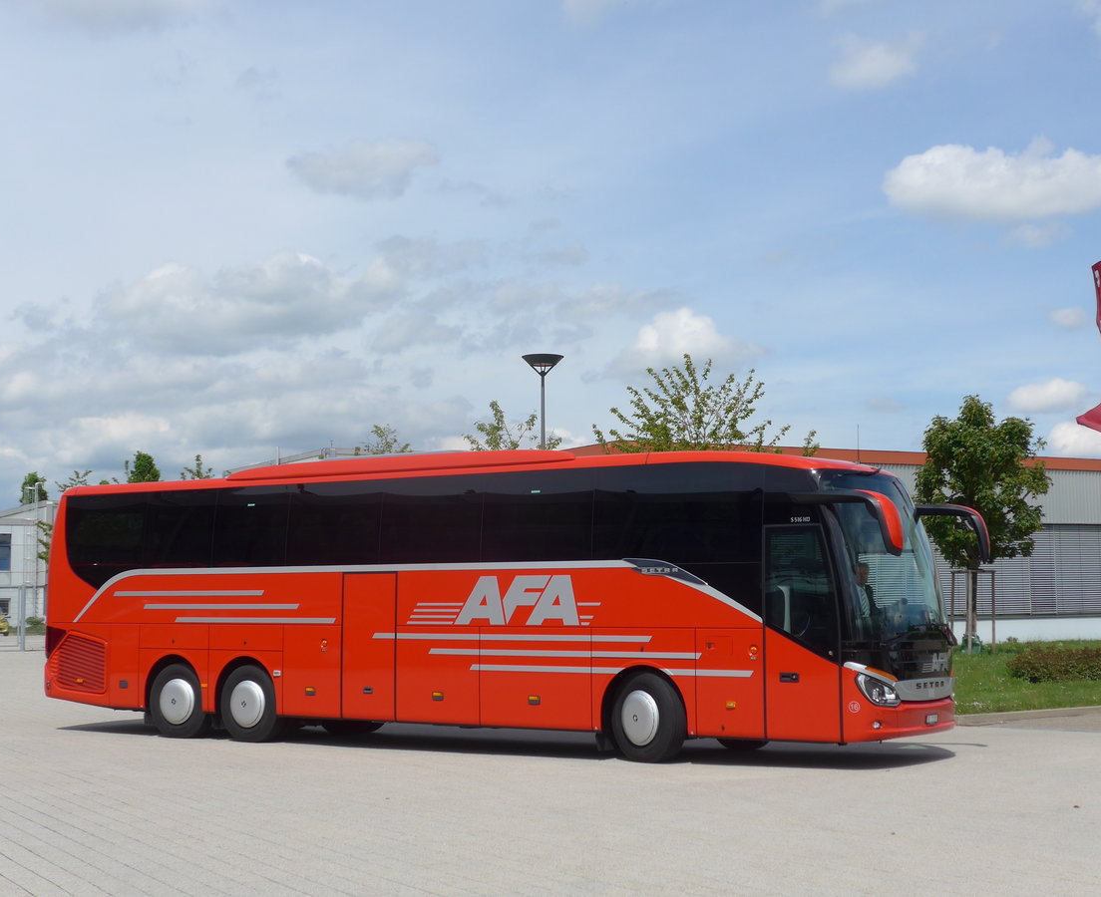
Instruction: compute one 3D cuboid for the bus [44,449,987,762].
[{"bbox_3d":[-1.219,1.984,22.242,13.350,3.750,2.650,-4,-6,33],"label":"bus"}]

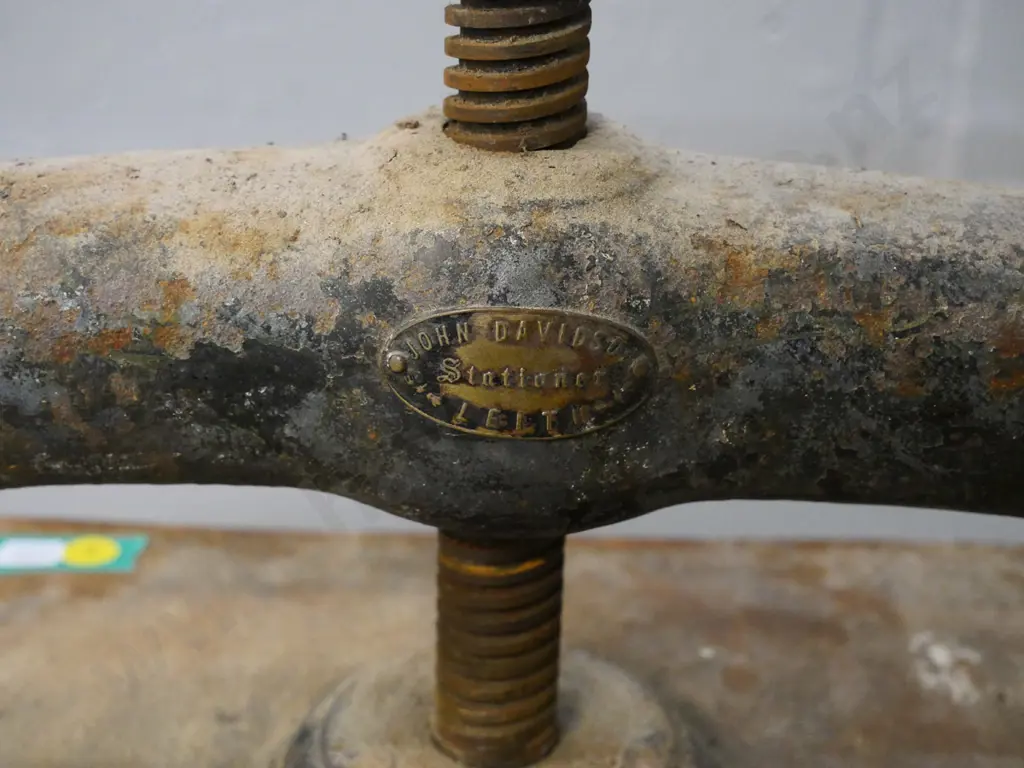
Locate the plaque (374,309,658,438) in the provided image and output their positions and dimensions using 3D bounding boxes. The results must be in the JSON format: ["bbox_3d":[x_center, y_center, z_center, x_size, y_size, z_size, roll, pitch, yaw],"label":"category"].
[{"bbox_3d":[0.002,-0.003,0.385,0.064,0.032,0.007,2,18,0],"label":"plaque"}]

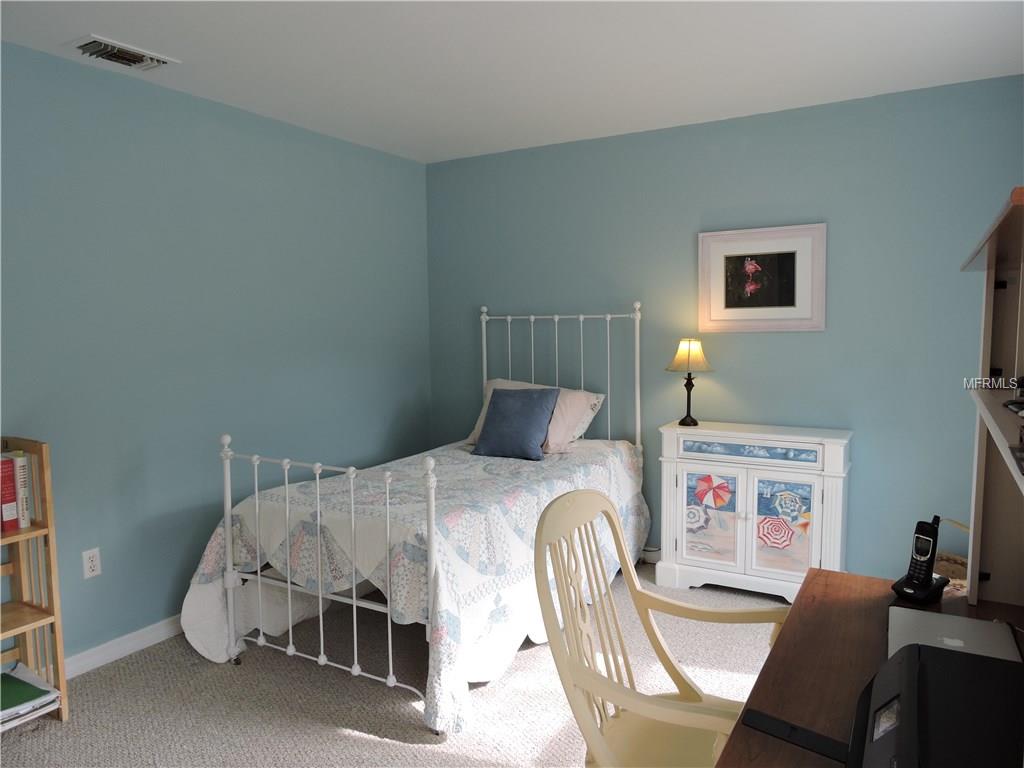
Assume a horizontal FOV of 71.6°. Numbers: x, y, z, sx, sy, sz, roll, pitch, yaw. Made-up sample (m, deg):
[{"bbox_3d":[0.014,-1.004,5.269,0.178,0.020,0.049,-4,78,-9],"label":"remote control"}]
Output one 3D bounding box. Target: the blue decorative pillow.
[{"bbox_3d":[0.034,0.216,3.945,0.410,0.405,0.130,2,-24,31],"label":"blue decorative pillow"}]

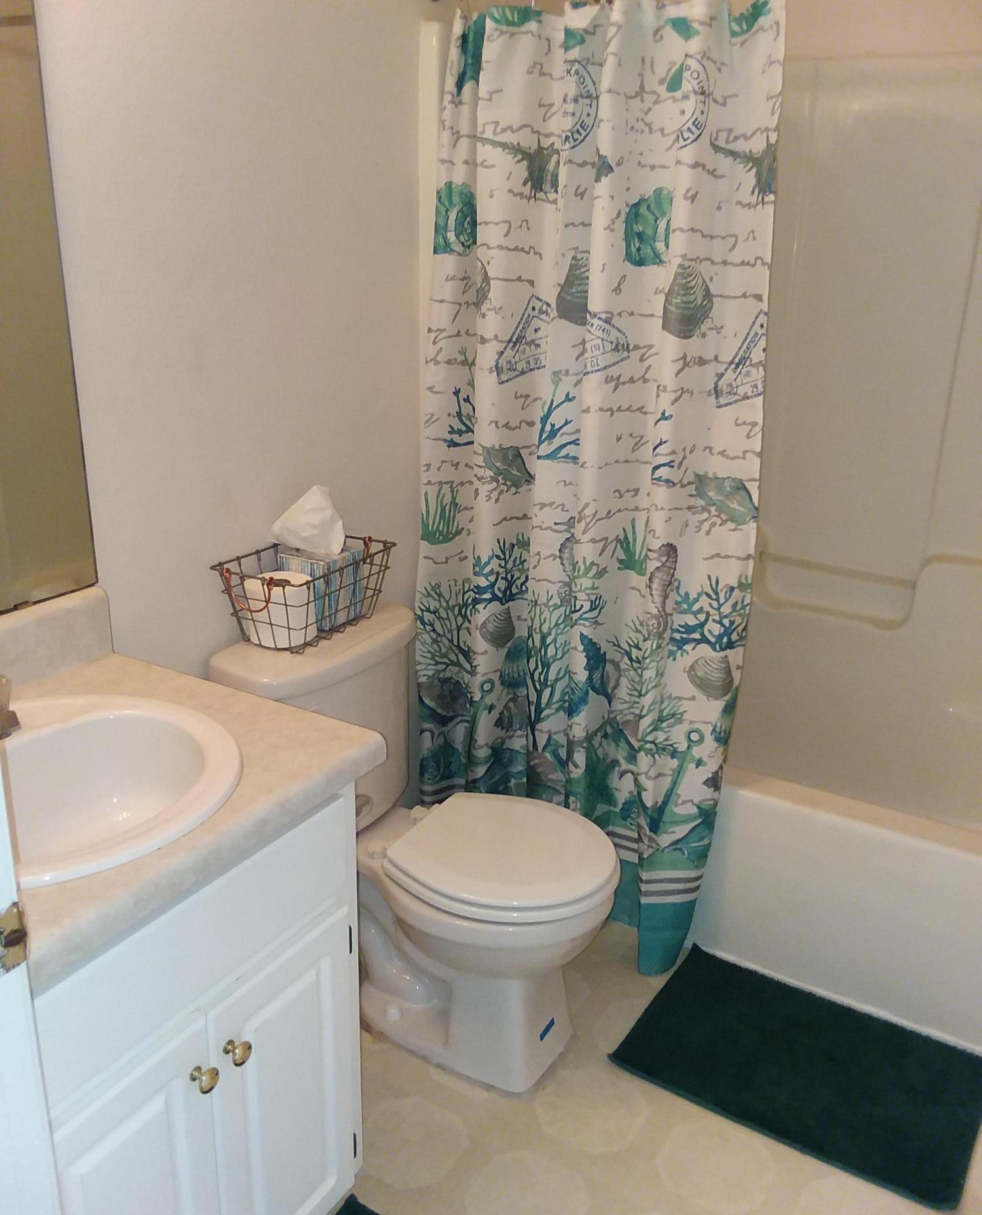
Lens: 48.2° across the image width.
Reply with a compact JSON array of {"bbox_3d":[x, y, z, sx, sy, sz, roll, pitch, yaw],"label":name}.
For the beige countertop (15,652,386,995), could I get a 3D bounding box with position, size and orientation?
[{"bbox_3d":[-0.537,0.223,1.359,0.553,0.042,0.608,13,22,29],"label":"beige countertop"}]

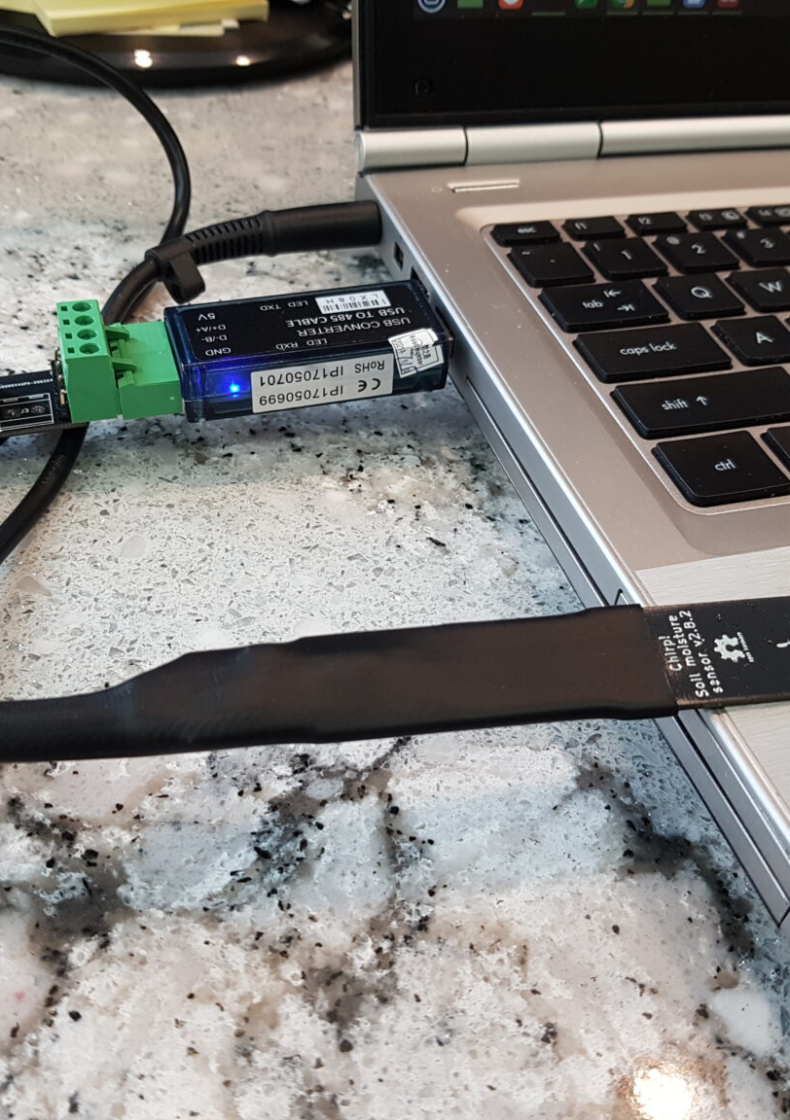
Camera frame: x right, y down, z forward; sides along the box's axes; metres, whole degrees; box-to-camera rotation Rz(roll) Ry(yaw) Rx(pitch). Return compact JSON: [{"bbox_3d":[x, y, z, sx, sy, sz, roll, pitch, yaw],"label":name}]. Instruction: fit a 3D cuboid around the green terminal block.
[{"bbox_3d":[-0.055,-0.041,0.224,0.021,0.015,0.022,-9,45,-17],"label":"green terminal block"}]

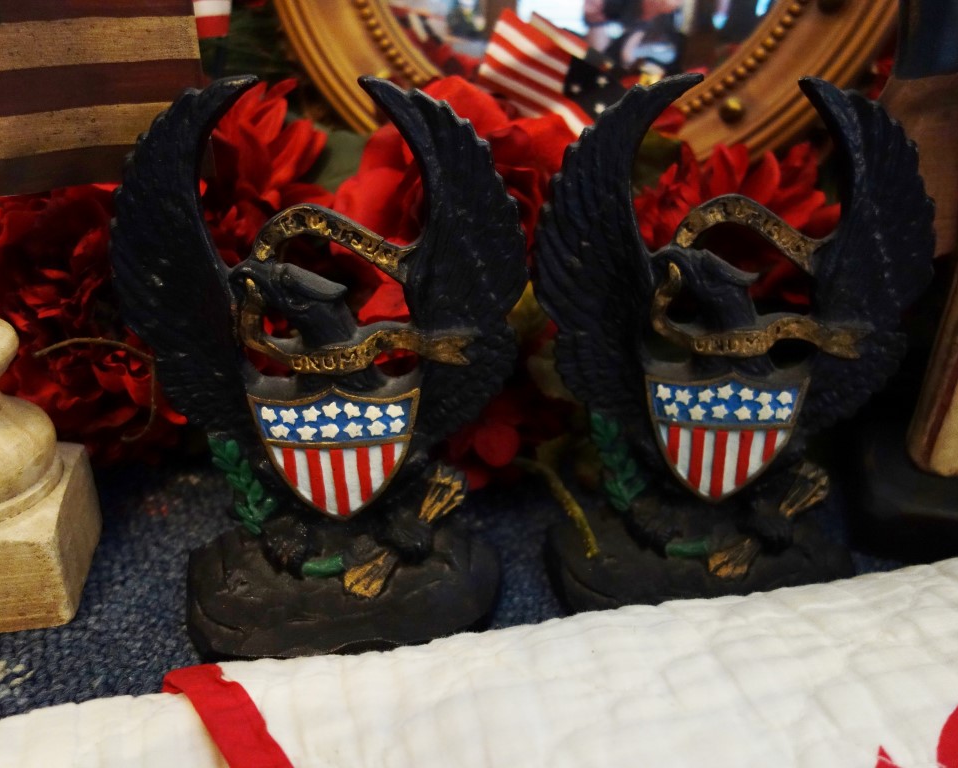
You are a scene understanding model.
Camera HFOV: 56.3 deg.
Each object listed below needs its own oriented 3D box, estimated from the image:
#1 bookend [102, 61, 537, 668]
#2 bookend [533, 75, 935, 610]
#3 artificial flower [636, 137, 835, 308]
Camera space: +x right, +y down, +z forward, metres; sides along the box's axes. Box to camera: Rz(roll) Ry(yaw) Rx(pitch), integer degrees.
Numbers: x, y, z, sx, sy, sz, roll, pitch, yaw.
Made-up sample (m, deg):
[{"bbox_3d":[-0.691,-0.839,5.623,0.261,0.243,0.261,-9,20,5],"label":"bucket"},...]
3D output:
[{"bbox_3d":[-0.048,0.001,0.295,0.132,0.189,0.054,-4,26,-8],"label":"bookend"},{"bbox_3d":[0.085,-0.004,0.306,0.132,0.189,0.054,0,26,-1],"label":"bookend"},{"bbox_3d":[0.108,-0.065,0.375,0.094,0.083,0.070,4,26,7],"label":"artificial flower"}]

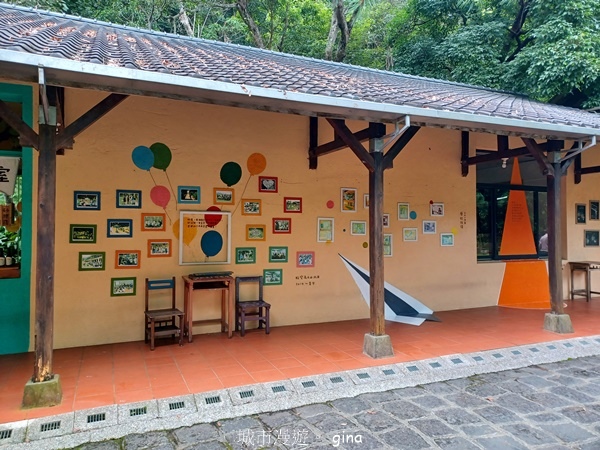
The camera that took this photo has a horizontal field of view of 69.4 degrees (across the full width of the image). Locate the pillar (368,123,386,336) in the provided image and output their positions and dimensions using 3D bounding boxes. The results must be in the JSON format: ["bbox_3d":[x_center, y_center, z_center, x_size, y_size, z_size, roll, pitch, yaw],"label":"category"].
[{"bbox_3d":[0.878,0.042,4.946,0.125,2.440,0.125,0,-1,-24],"label":"pillar"}]

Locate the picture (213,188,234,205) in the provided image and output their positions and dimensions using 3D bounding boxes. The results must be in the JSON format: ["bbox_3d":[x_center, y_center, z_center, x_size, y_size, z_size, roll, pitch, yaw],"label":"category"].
[{"bbox_3d":[-1.007,-0.376,5.780,0.283,0.222,0.030,0,-1,-24],"label":"picture"}]

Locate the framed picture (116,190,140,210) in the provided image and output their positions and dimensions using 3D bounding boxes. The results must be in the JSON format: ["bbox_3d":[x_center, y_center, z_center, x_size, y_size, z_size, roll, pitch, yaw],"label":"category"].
[{"bbox_3d":[-2.181,-0.325,5.532,0.289,0.227,0.028,0,-1,-23],"label":"framed picture"}]

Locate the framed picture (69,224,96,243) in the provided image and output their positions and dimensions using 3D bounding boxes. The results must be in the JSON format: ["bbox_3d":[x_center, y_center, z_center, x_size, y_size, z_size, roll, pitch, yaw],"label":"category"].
[{"bbox_3d":[-2.660,0.111,5.324,0.285,0.229,0.028,0,-1,-23],"label":"framed picture"}]

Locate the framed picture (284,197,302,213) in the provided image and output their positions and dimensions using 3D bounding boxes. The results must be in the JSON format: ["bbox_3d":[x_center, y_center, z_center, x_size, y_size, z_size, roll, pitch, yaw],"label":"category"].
[{"bbox_3d":[-0.096,-0.290,6.427,0.288,0.227,0.028,0,-1,-23],"label":"framed picture"}]

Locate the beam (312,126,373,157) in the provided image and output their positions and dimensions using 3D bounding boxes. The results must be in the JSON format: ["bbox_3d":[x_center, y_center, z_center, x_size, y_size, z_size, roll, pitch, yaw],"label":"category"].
[{"bbox_3d":[0.562,-1.095,5.759,0.110,0.110,1.717,0,-1,-23],"label":"beam"}]

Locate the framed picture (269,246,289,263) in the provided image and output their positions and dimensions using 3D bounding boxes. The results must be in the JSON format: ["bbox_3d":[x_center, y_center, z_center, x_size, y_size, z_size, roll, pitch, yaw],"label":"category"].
[{"bbox_3d":[-0.318,0.457,6.588,0.310,0.239,0.025,1,-2,-25],"label":"framed picture"}]

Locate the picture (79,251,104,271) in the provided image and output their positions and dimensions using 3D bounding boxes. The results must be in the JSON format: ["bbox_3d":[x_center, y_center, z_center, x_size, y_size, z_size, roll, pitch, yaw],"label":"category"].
[{"bbox_3d":[-2.566,0.455,5.357,0.284,0.226,0.028,0,-1,-23],"label":"picture"}]

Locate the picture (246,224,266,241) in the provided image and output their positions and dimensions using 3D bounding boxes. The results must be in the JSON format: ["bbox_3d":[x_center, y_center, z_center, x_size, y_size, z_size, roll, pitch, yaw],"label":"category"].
[{"bbox_3d":[-0.597,0.111,5.949,0.284,0.225,0.030,0,-1,-24],"label":"picture"}]

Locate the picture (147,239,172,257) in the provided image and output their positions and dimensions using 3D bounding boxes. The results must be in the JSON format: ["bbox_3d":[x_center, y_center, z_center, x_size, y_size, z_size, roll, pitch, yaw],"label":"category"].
[{"bbox_3d":[-1.830,0.309,5.670,0.297,0.230,0.028,0,-1,-23],"label":"picture"}]

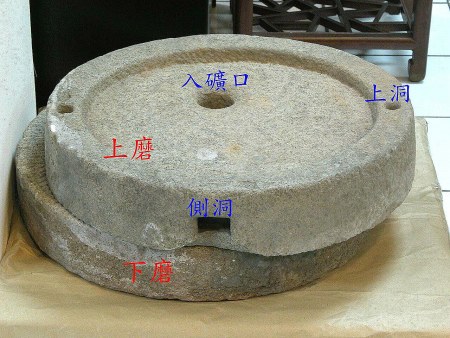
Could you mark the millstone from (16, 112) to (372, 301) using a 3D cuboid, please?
[{"bbox_3d":[-0.036,0.006,2.250,0.590,0.092,0.590,0,30,0],"label":"millstone"}]

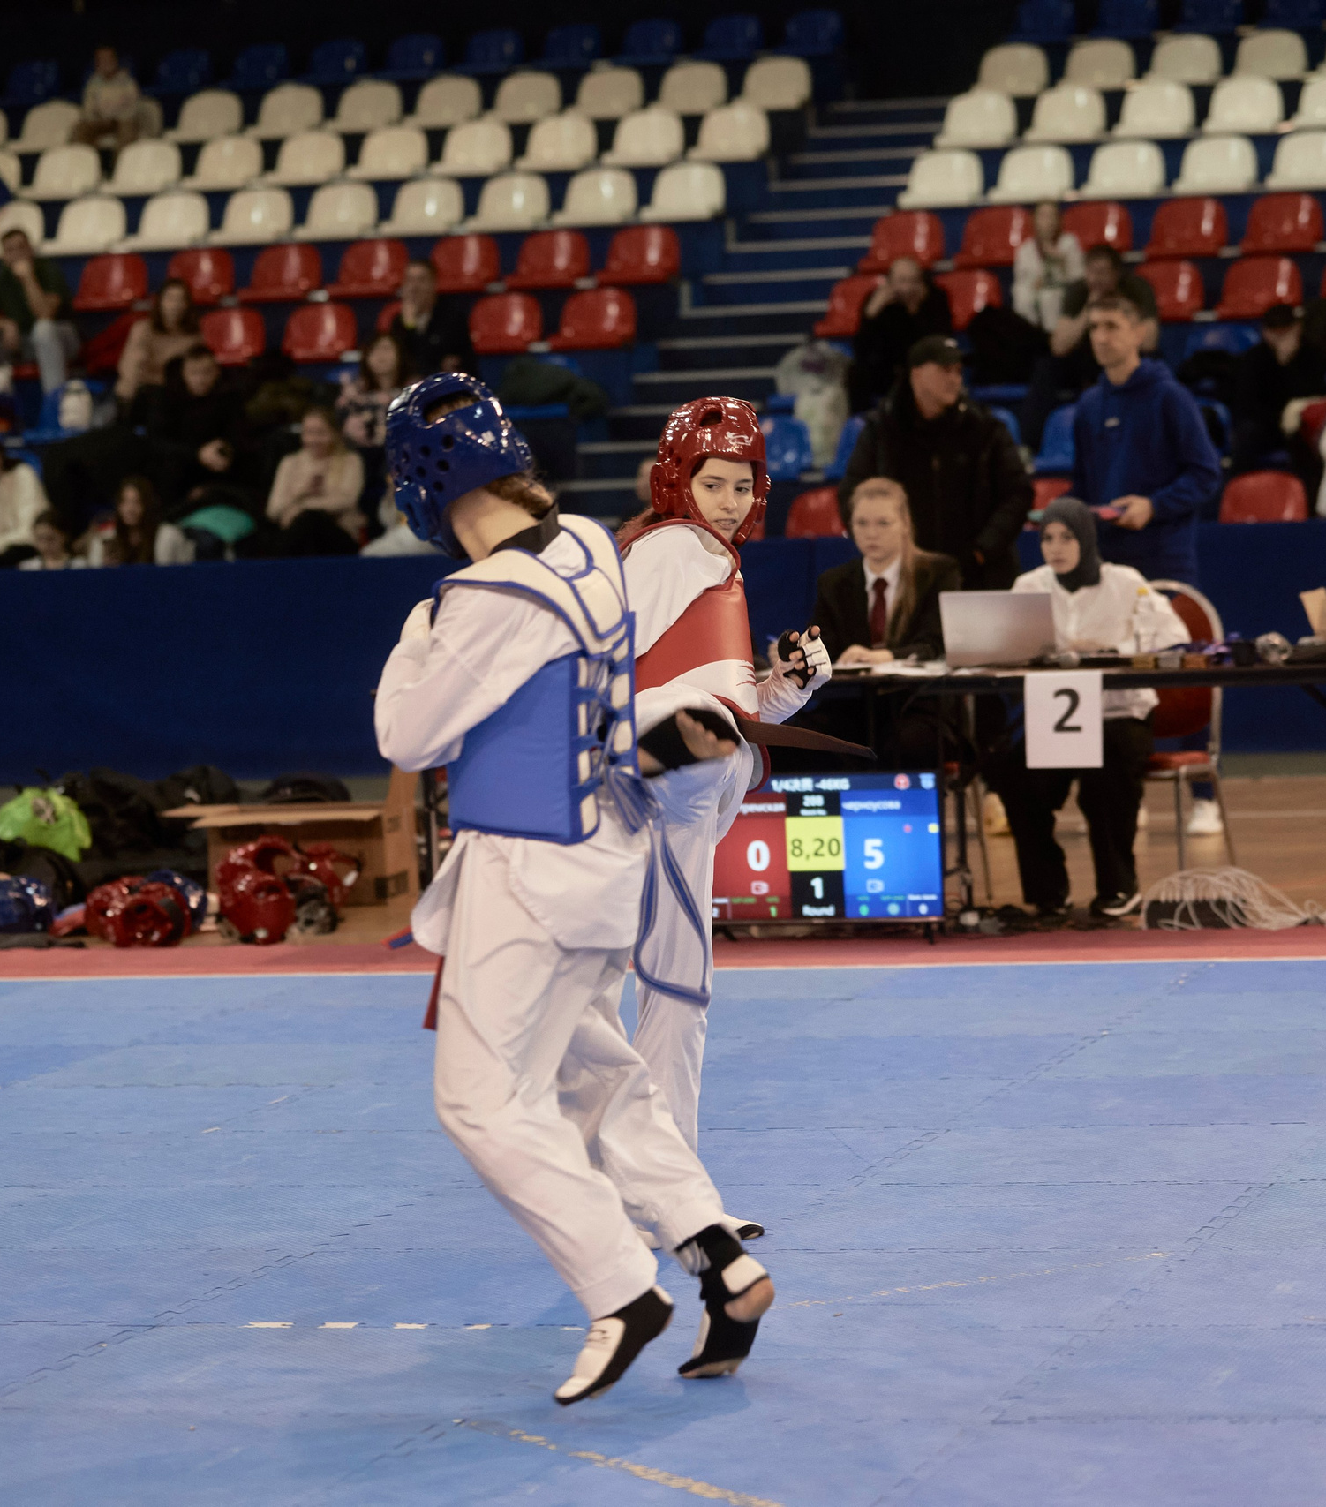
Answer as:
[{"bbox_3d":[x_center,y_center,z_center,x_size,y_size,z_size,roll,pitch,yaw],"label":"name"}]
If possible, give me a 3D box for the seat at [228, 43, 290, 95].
[{"bbox_3d":[-2.383,-3.941,32.690,0.400,0.300,0.380,-2,4,15],"label":"seat"}]

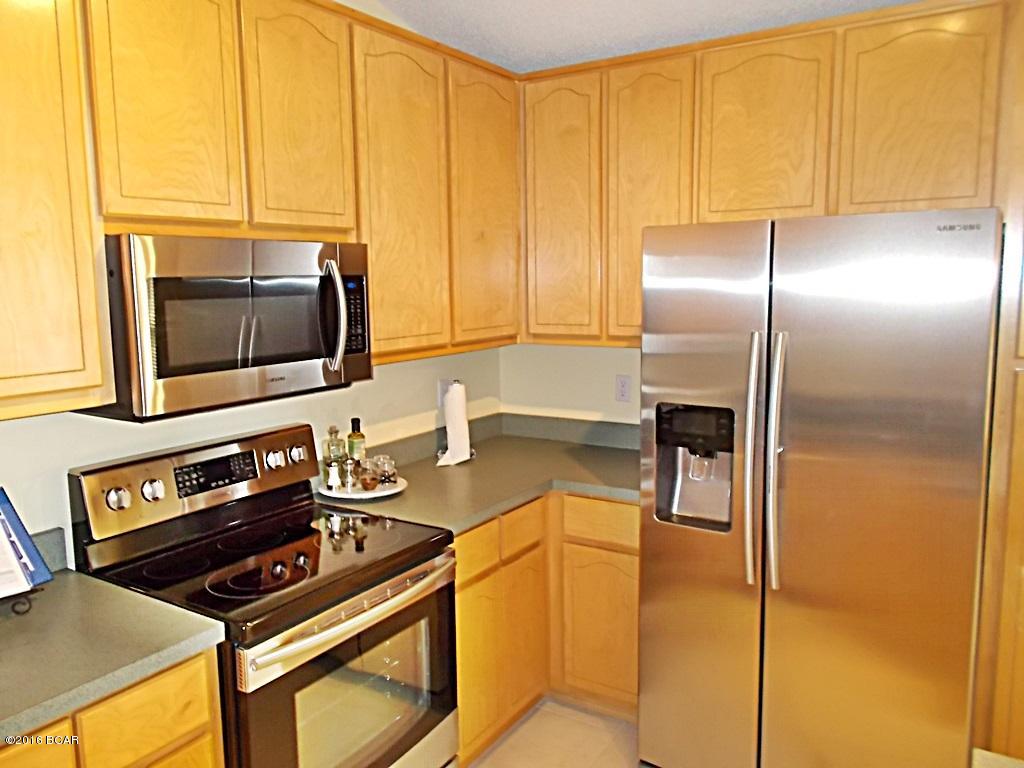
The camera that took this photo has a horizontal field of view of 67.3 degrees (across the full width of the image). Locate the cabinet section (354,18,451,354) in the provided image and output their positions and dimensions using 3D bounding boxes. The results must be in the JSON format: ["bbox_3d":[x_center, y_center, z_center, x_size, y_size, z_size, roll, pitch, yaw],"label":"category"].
[{"bbox_3d":[-0.458,-0.582,2.471,0.342,0.943,0.405,4,9,33],"label":"cabinet section"}]

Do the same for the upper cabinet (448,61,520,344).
[{"bbox_3d":[-0.233,-0.678,3.042,0.317,1.025,0.469,4,9,32],"label":"upper cabinet"}]

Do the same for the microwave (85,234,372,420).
[{"bbox_3d":[-0.784,-0.176,2.114,0.418,0.418,0.750,4,9,32],"label":"microwave"}]

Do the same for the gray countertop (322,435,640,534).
[{"bbox_3d":[0.043,0.368,2.902,1.050,0.040,1.292,4,9,32],"label":"gray countertop"}]

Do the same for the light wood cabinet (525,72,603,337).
[{"bbox_3d":[0.288,-0.703,3.178,0.355,1.025,0.317,4,9,32],"label":"light wood cabinet"}]

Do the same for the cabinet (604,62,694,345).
[{"bbox_3d":[0.593,-0.683,2.987,0.351,1.025,0.317,4,9,32],"label":"cabinet"}]

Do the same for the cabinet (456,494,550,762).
[{"bbox_3d":[-0.284,0.837,2.806,0.629,0.855,0.674,4,9,32],"label":"cabinet"}]

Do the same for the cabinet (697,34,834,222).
[{"bbox_3d":[0.933,-0.868,2.746,0.453,0.606,0.317,4,9,32],"label":"cabinet"}]

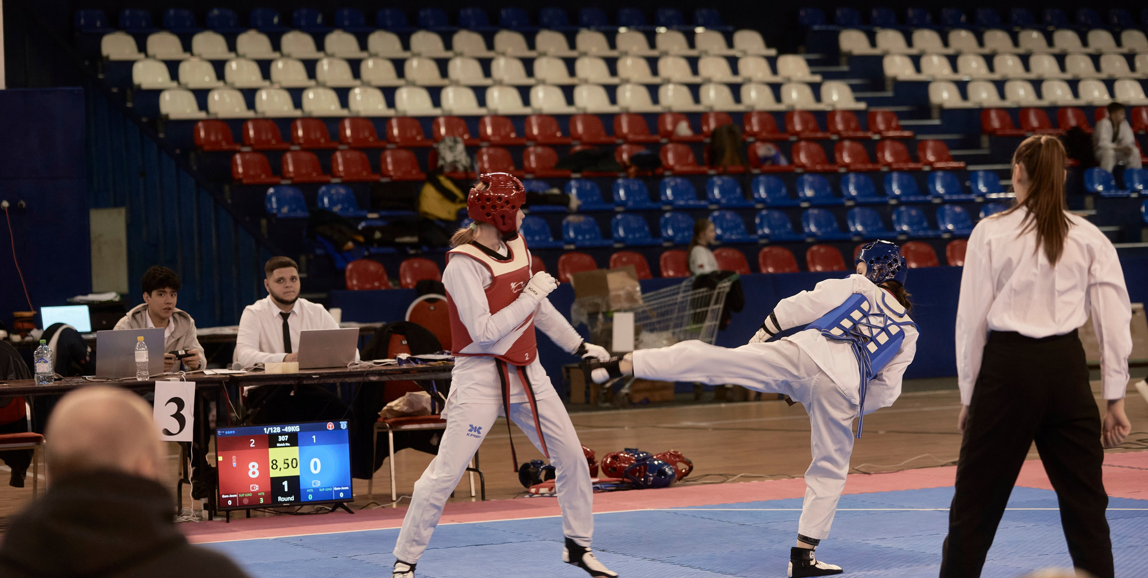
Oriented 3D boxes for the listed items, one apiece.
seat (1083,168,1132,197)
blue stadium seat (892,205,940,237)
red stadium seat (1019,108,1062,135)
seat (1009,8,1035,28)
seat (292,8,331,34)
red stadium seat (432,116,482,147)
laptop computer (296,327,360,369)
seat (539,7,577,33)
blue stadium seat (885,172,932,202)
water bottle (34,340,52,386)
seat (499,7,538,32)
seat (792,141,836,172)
[{"bbox_3d":[5.127,-1.025,30.622,0.370,0.277,0.350,-2,2,-25],"label":"seat"},{"bbox_3d":[3.047,-0.599,28.235,0.360,0.285,0.375,-2,2,-25],"label":"blue stadium seat"},{"bbox_3d":[4.709,-1.681,32.034,0.360,0.285,0.375,-2,2,-25],"label":"red stadium seat"},{"bbox_3d":[5.552,-3.275,38.597,0.395,0.295,0.360,-2,2,-25],"label":"seat"},{"bbox_3d":[-2.819,-2.898,34.518,0.405,0.295,0.350,-2,2,-26],"label":"seat"},{"bbox_3d":[-1.103,-1.474,29.716,0.420,0.300,0.380,-2,2,-26],"label":"red stadium seat"},{"bbox_3d":[-1.306,0.304,16.503,0.325,0.215,0.270,-2,2,-26],"label":"laptop computer"},{"bbox_3d":[-0.151,-2.960,35.112,0.405,0.295,0.360,-2,2,-27],"label":"seat"},{"bbox_3d":[3.075,-0.939,29.250,0.360,0.285,0.375,-2,2,-25],"label":"blue stadium seat"},{"bbox_3d":[-2.630,0.364,15.800,0.088,0.222,0.088,-2,2,-25],"label":"water bottle"},{"bbox_3d":[-0.572,-2.874,34.037,0.370,0.277,0.350,-2,2,-25],"label":"seat"},{"bbox_3d":[2.268,-1.247,29.867,0.360,0.285,0.375,-2,2,-25],"label":"seat"}]

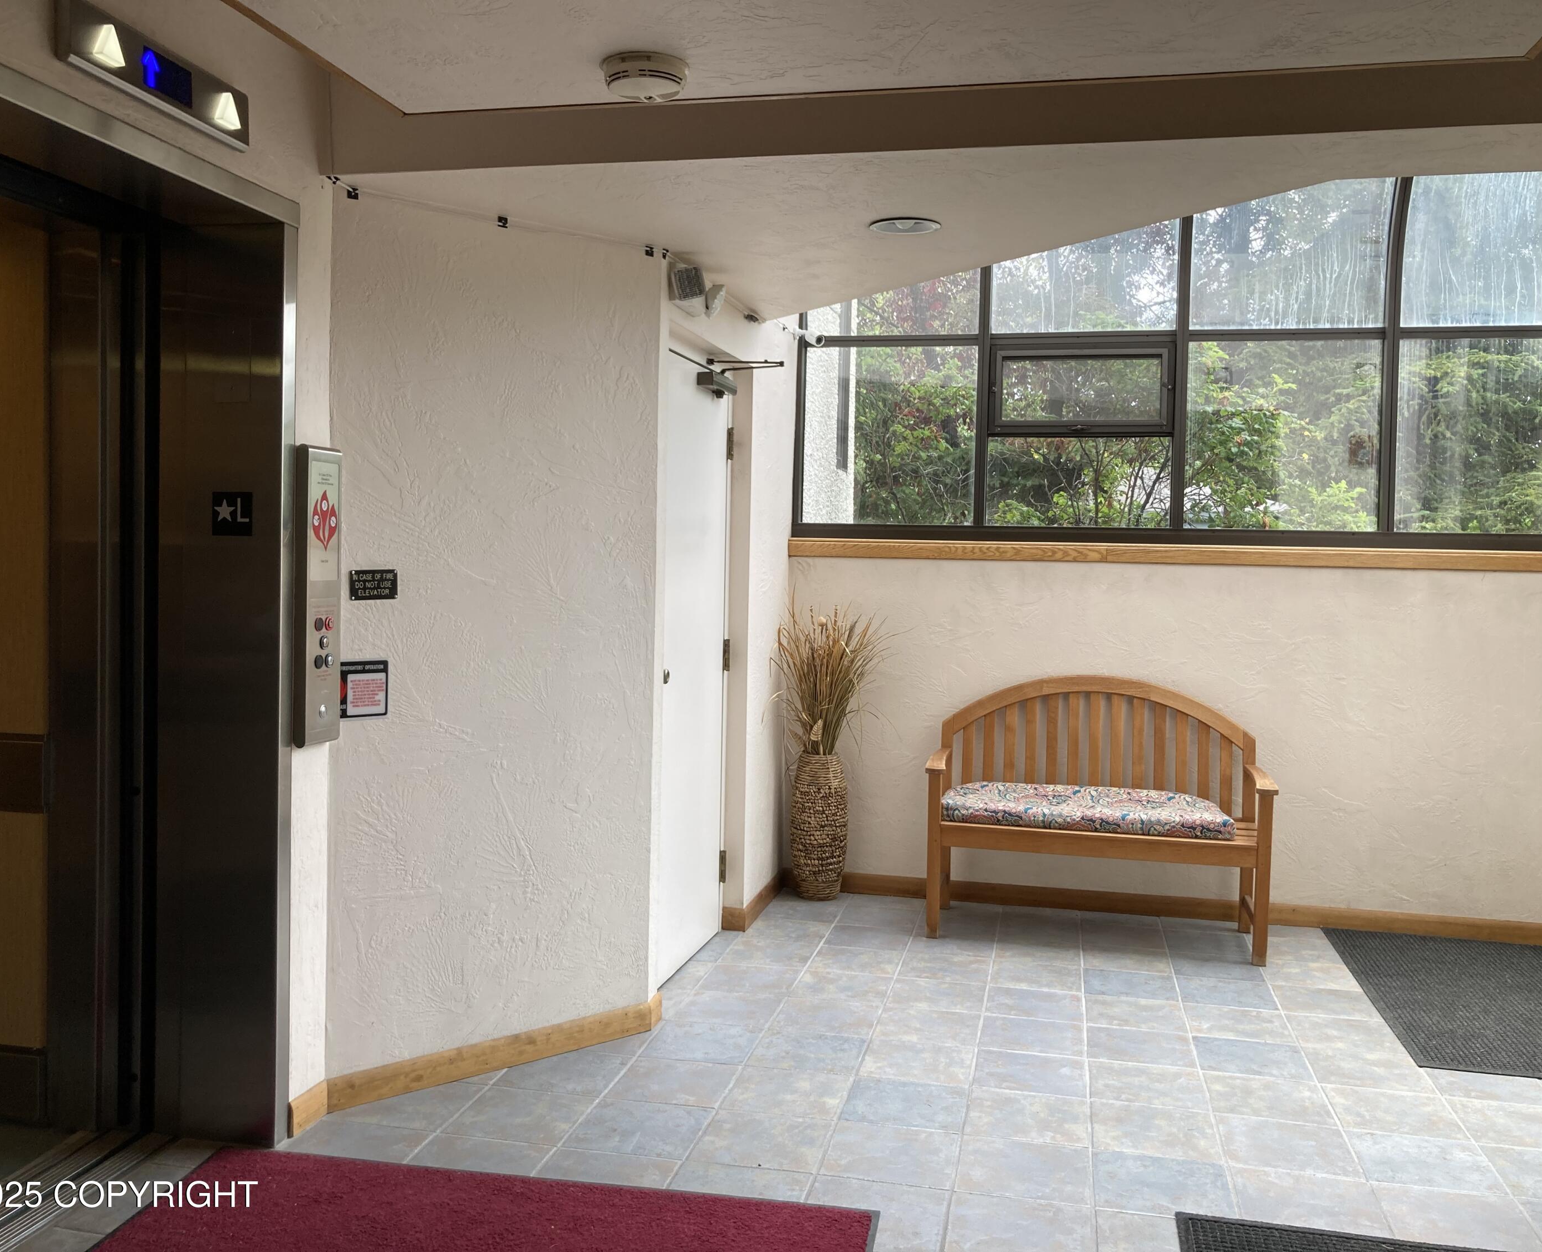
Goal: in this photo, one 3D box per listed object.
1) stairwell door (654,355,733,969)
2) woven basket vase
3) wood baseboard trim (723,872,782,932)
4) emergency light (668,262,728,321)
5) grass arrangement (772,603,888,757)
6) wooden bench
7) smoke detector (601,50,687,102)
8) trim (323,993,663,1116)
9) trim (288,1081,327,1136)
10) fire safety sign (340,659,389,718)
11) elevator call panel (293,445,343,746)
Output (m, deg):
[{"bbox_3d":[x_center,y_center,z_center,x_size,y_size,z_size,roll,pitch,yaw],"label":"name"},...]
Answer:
[{"bbox_3d":[-0.295,0.136,4.601,0.052,2.039,0.915,2,2,12],"label":"stairwell door"},{"bbox_3d":[0.206,0.842,5.685,0.238,0.607,0.238,2,2,12],"label":"woven basket vase"},{"bbox_3d":[-0.061,1.105,5.488,0.081,0.088,0.728,2,2,12],"label":"wood baseboard trim"},{"bbox_3d":[-0.219,-1.014,4.113,0.102,0.134,0.284,2,2,13],"label":"emergency light"},{"bbox_3d":[0.240,0.230,5.539,0.468,0.638,0.400,2,2,12],"label":"grass arrangement"},{"bbox_3d":[1.236,0.694,5.162,1.241,0.970,0.585,2,2,12],"label":"wooden bench"},{"bbox_3d":[-0.221,-0.956,2.364,0.155,0.043,0.155,1,2,0],"label":"smoke detector"},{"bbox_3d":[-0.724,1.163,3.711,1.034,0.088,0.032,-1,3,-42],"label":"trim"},{"bbox_3d":[-1.111,1.161,3.247,0.015,0.085,0.151,2,2,12],"label":"trim"},{"bbox_3d":[-1.013,0.155,3.338,0.145,0.148,0.006,-1,3,-41],"label":"fire safety sign"},{"bbox_3d":[-1.077,-0.071,3.223,0.034,0.700,0.151,2,2,12],"label":"elevator call panel"}]

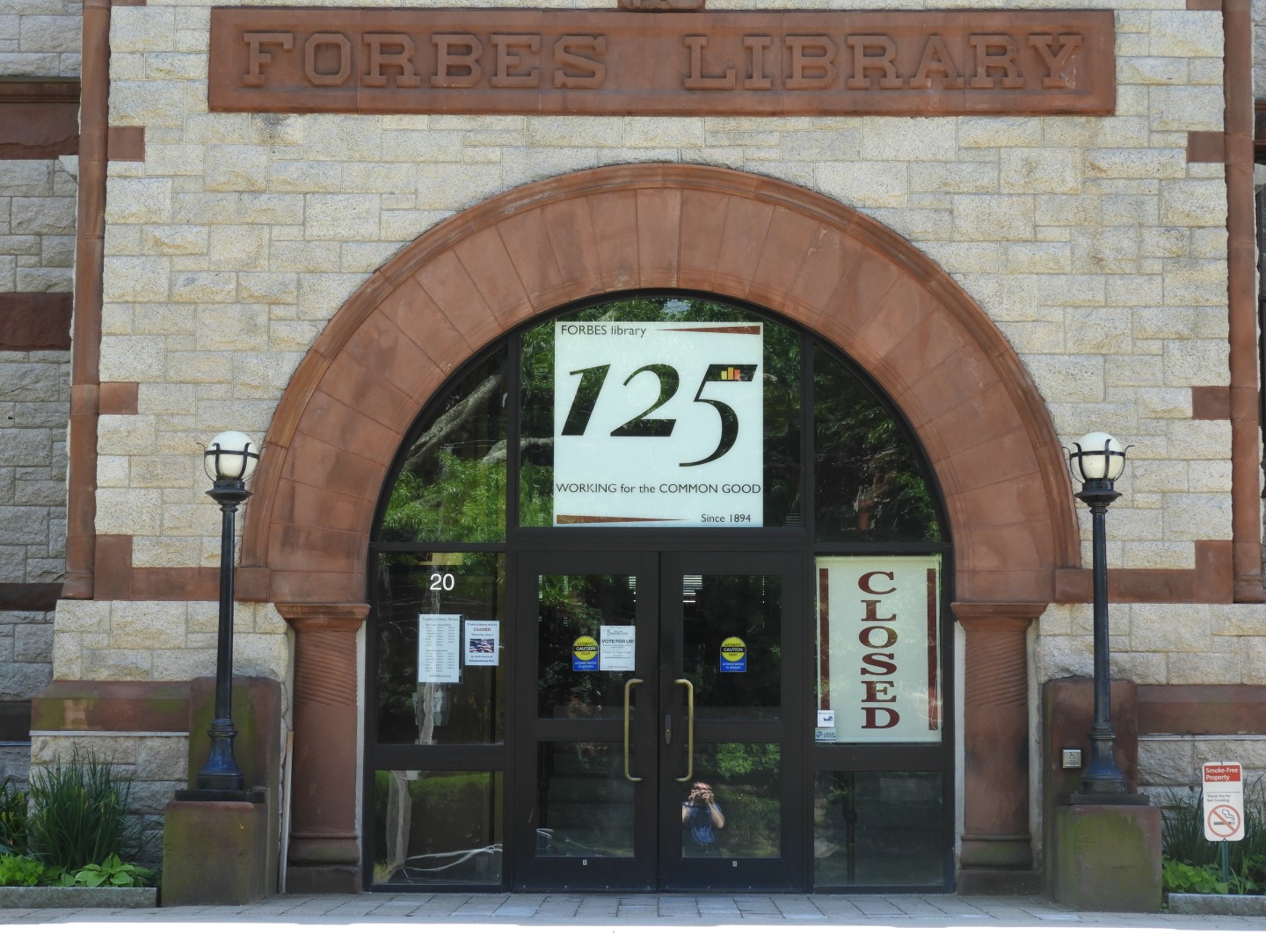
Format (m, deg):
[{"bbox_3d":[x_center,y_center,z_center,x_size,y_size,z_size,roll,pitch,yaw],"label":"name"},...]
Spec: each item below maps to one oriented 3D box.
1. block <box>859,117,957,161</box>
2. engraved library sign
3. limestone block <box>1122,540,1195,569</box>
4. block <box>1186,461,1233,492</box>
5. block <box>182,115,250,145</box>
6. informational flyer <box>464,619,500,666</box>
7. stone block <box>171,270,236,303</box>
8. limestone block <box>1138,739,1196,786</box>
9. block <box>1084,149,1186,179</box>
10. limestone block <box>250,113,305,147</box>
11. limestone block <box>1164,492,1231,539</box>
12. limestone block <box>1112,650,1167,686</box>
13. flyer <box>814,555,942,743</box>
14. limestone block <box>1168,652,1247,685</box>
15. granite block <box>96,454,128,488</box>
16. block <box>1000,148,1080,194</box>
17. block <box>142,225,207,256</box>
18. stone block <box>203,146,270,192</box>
[{"bbox_3d":[1.711,-2.079,18.269,0.598,0.266,0.200,0,-6,1],"label":"block"},{"bbox_3d":[0.174,-2.556,18.260,5.607,0.675,0.150,0,-6,1],"label":"engraved library sign"},{"bbox_3d":[3.236,0.507,18.093,0.444,0.177,0.200,0,-7,0],"label":"limestone block"},{"bbox_3d":[3.574,0.025,18.235,0.275,0.204,0.250,0,-7,1],"label":"block"},{"bbox_3d":[-2.594,-2.142,18.312,0.426,0.195,0.200,0,-6,1],"label":"block"},{"bbox_3d":[-0.937,1.053,18.238,0.216,0.279,0.004,0,-6,1],"label":"informational flyer"},{"bbox_3d":[-2.657,-1.158,18.196,0.411,0.211,0.160,0,-6,1],"label":"stone block"},{"bbox_3d":[3.181,1.724,17.513,0.330,0.266,0.200,0,-6,1],"label":"limestone block"},{"bbox_3d":[3.155,-1.936,18.472,0.638,0.196,0.250,0,-7,1],"label":"block"},{"bbox_3d":[-2.228,-2.149,18.429,0.338,0.205,0.200,0,-7,0],"label":"limestone block"},{"bbox_3d":[3.452,0.266,17.969,0.400,0.282,0.200,0,-6,1],"label":"limestone block"},{"bbox_3d":[3.046,1.181,17.777,0.362,0.199,0.200,0,-6,1],"label":"limestone block"},{"bbox_3d":[1.534,1.094,18.308,0.782,1.181,0.010,0,-6,1],"label":"flyer"},{"bbox_3d":[3.470,1.184,17.767,0.448,0.193,0.200,0,-6,1],"label":"limestone block"},{"bbox_3d":[-3.200,-0.009,18.081,0.201,0.202,0.200,0,-6,1],"label":"granite block"},{"bbox_3d":[2.523,-1.873,18.212,0.490,0.293,0.160,0,-6,1],"label":"block"},{"bbox_3d":[-2.880,-1.460,18.497,0.411,0.196,0.250,0,-7,1],"label":"block"},{"bbox_3d":[-2.498,-1.913,18.545,0.418,0.299,0.250,0,-7,1],"label":"stone block"}]

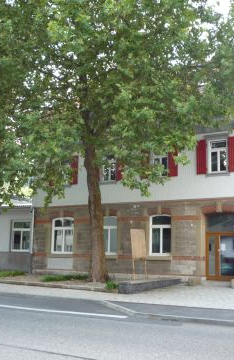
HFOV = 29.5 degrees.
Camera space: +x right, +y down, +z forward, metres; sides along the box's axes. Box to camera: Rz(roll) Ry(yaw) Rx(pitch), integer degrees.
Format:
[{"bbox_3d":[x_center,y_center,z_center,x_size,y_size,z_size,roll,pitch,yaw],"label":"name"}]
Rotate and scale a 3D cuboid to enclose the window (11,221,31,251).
[{"bbox_3d":[-6.066,3.555,28.273,1.669,1.901,0.160,-5,-11,33],"label":"window"}]

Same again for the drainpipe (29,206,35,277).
[{"bbox_3d":[-5.213,3.717,27.445,0.130,4.109,0.130,-5,-11,33],"label":"drainpipe"}]

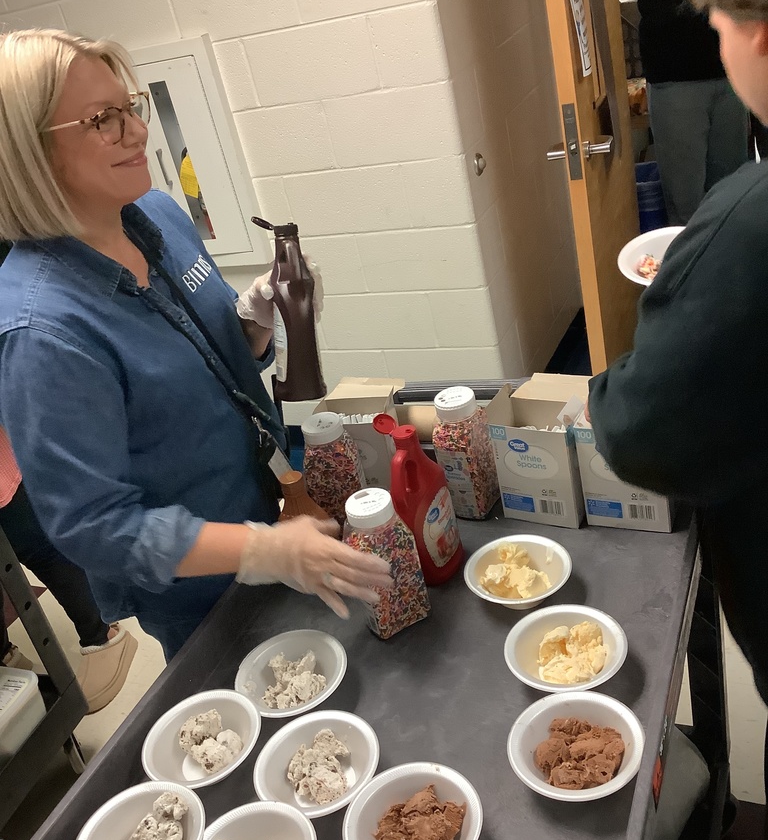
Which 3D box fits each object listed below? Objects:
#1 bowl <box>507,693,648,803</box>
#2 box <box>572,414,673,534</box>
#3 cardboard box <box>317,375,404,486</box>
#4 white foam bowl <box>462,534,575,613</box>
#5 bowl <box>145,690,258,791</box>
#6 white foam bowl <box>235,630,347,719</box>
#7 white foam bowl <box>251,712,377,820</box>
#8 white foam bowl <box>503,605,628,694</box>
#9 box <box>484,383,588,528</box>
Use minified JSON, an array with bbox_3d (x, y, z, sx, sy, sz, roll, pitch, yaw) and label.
[{"bbox_3d":[0.216,0.374,1.020,0.149,0.045,0.149,-11,29,6],"label":"bowl"},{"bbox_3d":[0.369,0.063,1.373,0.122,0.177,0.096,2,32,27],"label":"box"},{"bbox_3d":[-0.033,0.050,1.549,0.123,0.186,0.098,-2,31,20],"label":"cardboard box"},{"bbox_3d":[0.192,0.226,1.291,0.149,0.045,0.149,-11,29,6],"label":"white foam bowl"},{"bbox_3d":[-0.220,0.408,1.139,0.151,0.045,0.151,-14,28,0],"label":"bowl"},{"bbox_3d":[-0.117,0.345,1.201,0.151,0.045,0.151,-10,28,6],"label":"white foam bowl"},{"bbox_3d":[-0.074,0.414,1.072,0.151,0.045,0.151,-10,28,6],"label":"white foam bowl"},{"bbox_3d":[0.230,0.299,1.146,0.149,0.045,0.149,-11,29,6],"label":"white foam bowl"},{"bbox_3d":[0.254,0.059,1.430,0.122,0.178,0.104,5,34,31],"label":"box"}]

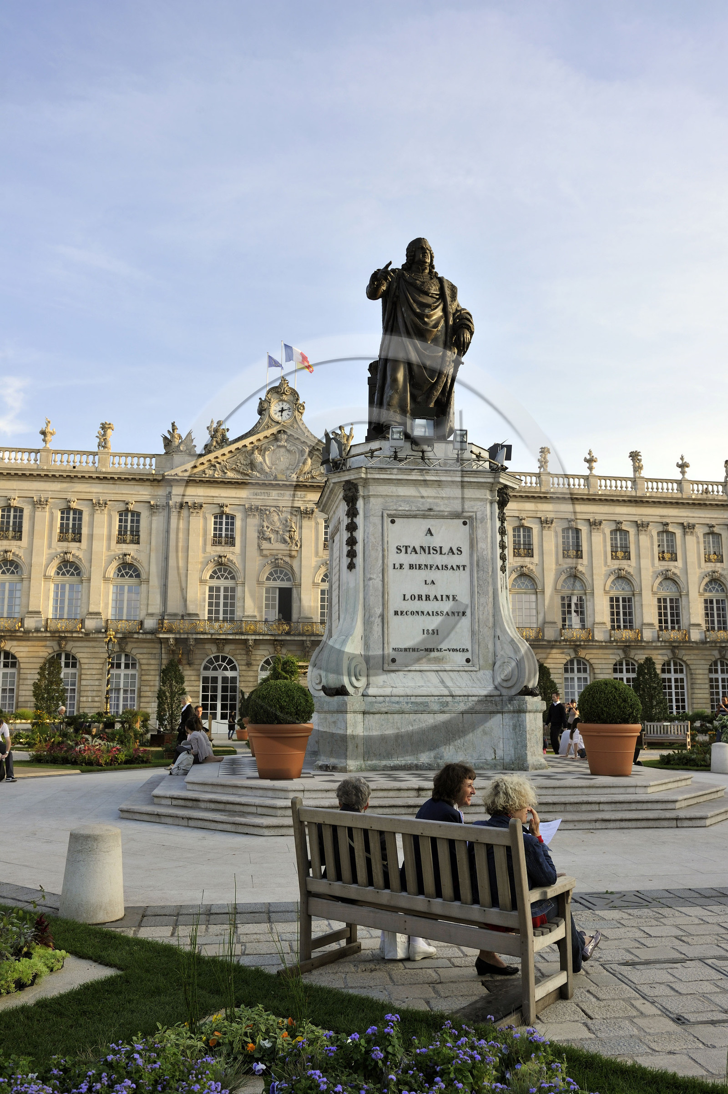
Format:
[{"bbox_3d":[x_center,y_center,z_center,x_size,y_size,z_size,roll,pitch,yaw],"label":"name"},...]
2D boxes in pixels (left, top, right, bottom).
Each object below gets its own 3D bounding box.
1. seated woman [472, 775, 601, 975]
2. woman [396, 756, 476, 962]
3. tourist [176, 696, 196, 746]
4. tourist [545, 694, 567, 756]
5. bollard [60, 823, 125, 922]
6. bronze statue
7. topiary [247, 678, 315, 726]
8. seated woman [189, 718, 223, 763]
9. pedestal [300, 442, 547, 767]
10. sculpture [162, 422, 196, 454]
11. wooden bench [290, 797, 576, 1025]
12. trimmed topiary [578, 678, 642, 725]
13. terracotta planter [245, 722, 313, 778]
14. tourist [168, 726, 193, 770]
[{"bbox_3d":[0.996,1.914,5.106,0.500,1.220,1.000,-7,-12,36],"label":"seated woman"},{"bbox_3d":[0.590,1.911,5.227,0.500,1.260,0.800,-9,-13,42],"label":"woman"},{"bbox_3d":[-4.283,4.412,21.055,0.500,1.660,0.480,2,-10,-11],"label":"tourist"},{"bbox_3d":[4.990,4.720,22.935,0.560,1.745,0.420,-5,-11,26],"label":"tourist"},{"bbox_3d":[-2.057,2.468,6.717,0.495,0.660,0.495,0,-10,0],"label":"bollard"},{"bbox_3d":[1.116,-4.029,17.380,2.100,4.420,1.600,1,-10,-7],"label":"bronze statue"},{"bbox_3d":[-1.240,2.353,13.379,0.980,0.690,0.980,1,-10,-7],"label":"topiary"},{"bbox_3d":[-3.076,3.605,16.238,0.800,0.890,0.500,0,-10,2],"label":"seated woman"},{"bbox_3d":[0.963,1.121,16.624,4.000,5.750,4.000,1,-10,-7],"label":"pedestal"},{"bbox_3d":[-12.716,-7.492,60.543,2.360,2.300,1.300,2,-10,-10],"label":"sculpture"},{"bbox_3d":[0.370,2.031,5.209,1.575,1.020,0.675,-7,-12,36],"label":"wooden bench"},{"bbox_3d":[3.934,2.472,14.090,1.020,0.740,1.020,0,-10,0],"label":"trimmed topiary"},{"bbox_3d":[-1.249,3.060,13.261,1.000,0.810,1.000,1,-10,-7],"label":"terracotta planter"},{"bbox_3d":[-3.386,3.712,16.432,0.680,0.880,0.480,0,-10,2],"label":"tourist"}]

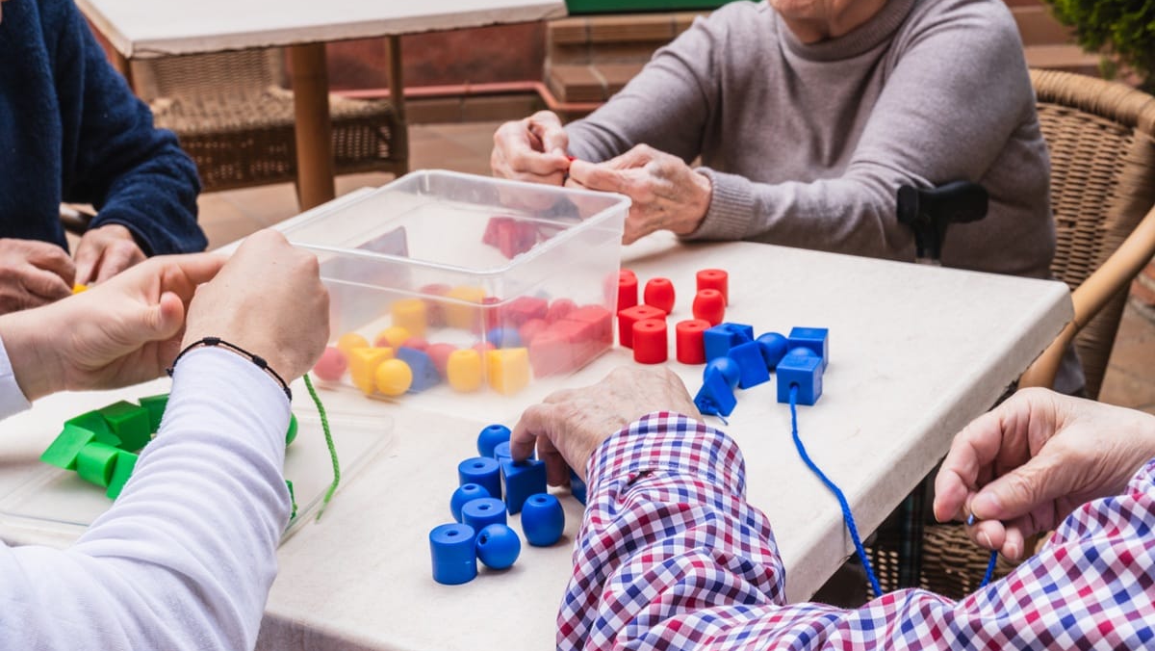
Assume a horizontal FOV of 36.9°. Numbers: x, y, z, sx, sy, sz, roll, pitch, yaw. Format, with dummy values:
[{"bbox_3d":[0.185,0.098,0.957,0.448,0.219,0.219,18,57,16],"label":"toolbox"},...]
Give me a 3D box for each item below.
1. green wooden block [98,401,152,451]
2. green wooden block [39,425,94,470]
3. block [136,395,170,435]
[{"bbox_3d":[-0.335,0.075,1.275,0.028,0.028,0.028,12,24,36],"label":"green wooden block"},{"bbox_3d":[-0.322,0.085,1.116,0.026,0.025,0.029,15,58,32],"label":"green wooden block"},{"bbox_3d":[-0.283,0.061,1.168,0.026,0.025,0.026,-10,21,-22],"label":"block"}]

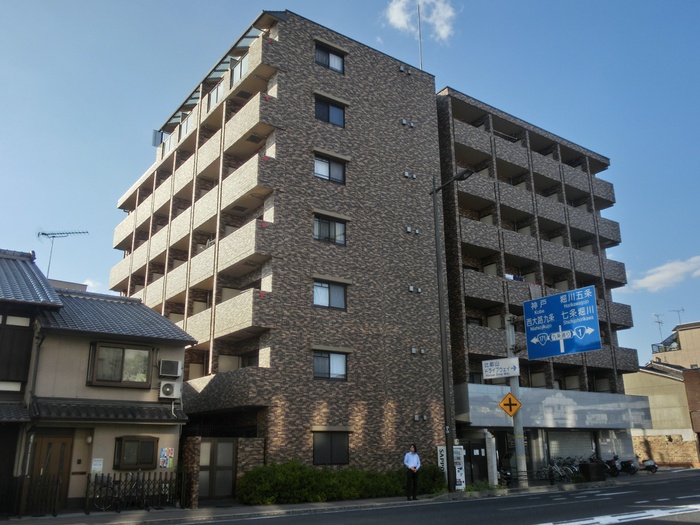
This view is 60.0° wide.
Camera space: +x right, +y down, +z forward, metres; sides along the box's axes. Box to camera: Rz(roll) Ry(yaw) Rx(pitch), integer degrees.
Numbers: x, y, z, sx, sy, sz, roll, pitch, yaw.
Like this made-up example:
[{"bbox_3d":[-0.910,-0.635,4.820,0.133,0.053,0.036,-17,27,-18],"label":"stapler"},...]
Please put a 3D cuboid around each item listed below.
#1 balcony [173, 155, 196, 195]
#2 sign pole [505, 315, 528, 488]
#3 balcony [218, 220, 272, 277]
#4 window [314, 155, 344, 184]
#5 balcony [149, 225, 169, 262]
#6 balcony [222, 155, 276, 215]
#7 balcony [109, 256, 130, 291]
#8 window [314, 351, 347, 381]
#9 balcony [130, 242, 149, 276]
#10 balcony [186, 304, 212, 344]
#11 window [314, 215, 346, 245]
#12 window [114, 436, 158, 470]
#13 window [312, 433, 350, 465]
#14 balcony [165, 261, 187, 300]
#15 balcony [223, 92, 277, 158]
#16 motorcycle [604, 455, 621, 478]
[{"bbox_3d":[-8.030,-4.296,31.456,1.250,1.310,2.973,12,-21,-35],"label":"balcony"},{"bbox_3d":[7.008,5.724,25.678,0.380,7.100,0.380,11,-21,-35],"label":"sign pole"},{"bbox_3d":[-4.394,-0.574,25.445,0.806,1.418,3.448,11,-20,-35],"label":"balcony"},{"bbox_3d":[-0.881,-3.976,26.254,1.588,1.078,0.154,11,-21,-35],"label":"window"},{"bbox_3d":[-10.167,-1.032,33.801,0.806,1.418,3.162,11,-20,-35],"label":"balcony"},{"bbox_3d":[-4.314,-3.221,25.469,0.790,1.375,3.360,11,-21,-35],"label":"balcony"},{"bbox_3d":[-13.747,0.657,37.934,1.250,1.481,3.880,12,-21,-35],"label":"balcony"},{"bbox_3d":[-0.799,4.197,24.562,1.654,1.112,0.150,11,-20,-35],"label":"window"},{"bbox_3d":[-11.732,-0.232,35.059,0.790,1.375,3.080,11,-21,-35],"label":"balcony"},{"bbox_3d":[-6.320,2.987,27.193,0.806,1.459,3.060,11,-20,-35],"label":"balcony"},{"bbox_3d":[-0.863,-1.367,26.211,1.654,1.091,0.150,11,-20,-35],"label":"window"},{"bbox_3d":[-6.436,5.778,18.377,1.180,0.965,0.400,12,-21,-35],"label":"window"},{"bbox_3d":[-0.735,7.052,23.021,1.641,1.212,0.150,12,-21,-35],"label":"window"},{"bbox_3d":[-7.954,1.023,29.782,1.250,1.300,2.922,12,-21,-35],"label":"balcony"},{"bbox_3d":[-4.346,-5.901,26.279,0.790,1.375,3.360,11,-21,-35],"label":"balcony"},{"bbox_3d":[14.623,11.489,34.303,0.680,1.100,1.750,4,-18,-15],"label":"motorcycle"}]

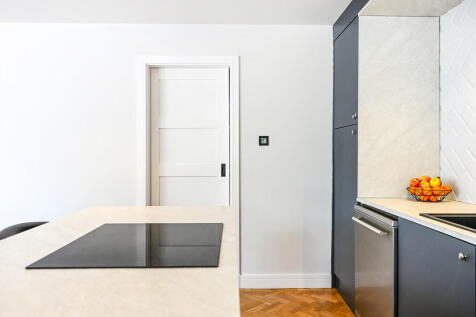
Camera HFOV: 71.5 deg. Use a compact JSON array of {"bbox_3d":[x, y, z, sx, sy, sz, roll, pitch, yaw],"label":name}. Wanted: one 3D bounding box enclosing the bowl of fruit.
[{"bbox_3d":[1.272,0.204,2.206,0.262,0.161,0.262,0,1,0],"label":"bowl of fruit"}]

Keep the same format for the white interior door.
[{"bbox_3d":[-0.444,0.171,3.045,0.740,1.987,0.040,0,1,-1],"label":"white interior door"}]

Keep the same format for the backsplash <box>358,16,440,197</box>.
[{"bbox_3d":[1.169,-0.372,2.397,0.593,1.309,0.020,0,1,-1],"label":"backsplash"}]

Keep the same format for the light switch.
[{"bbox_3d":[0.234,-0.157,2.966,0.089,0.089,0.013,0,1,-1],"label":"light switch"}]

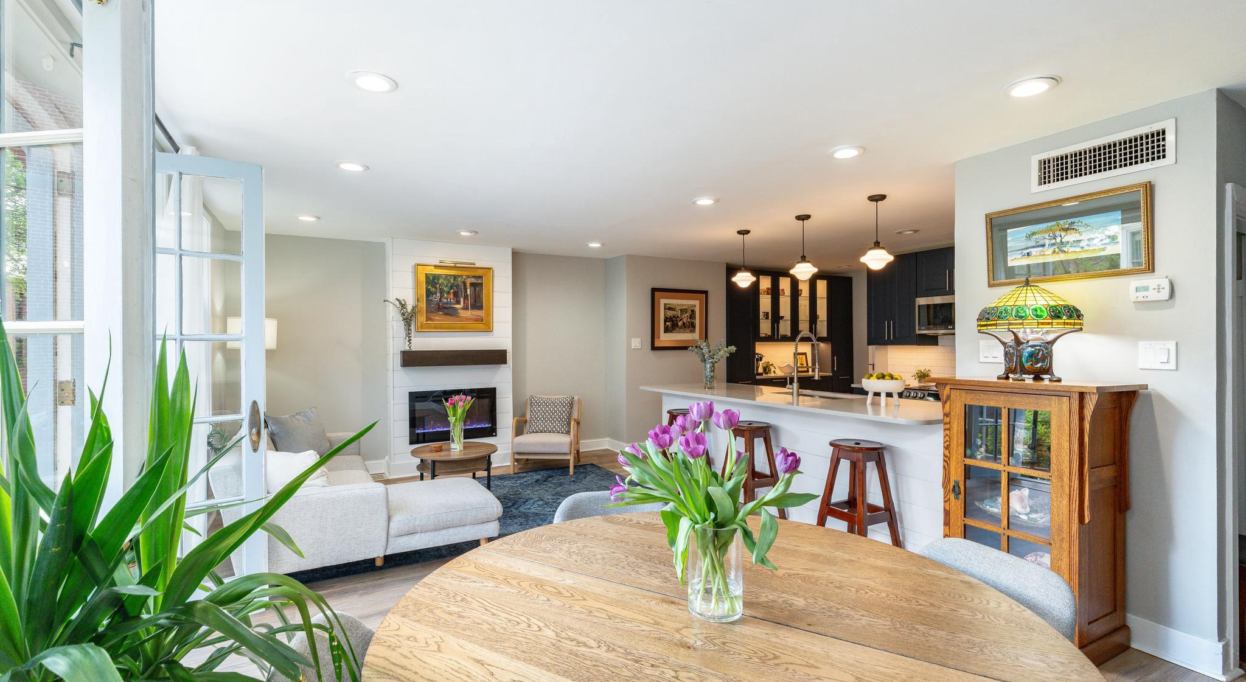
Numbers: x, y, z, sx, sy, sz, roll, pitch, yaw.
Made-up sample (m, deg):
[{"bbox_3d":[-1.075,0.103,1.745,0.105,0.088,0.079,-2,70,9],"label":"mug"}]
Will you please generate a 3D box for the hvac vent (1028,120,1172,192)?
[{"bbox_3d":[2.216,-0.852,2.591,0.025,0.195,0.540,0,0,-30],"label":"hvac vent"}]

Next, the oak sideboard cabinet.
[{"bbox_3d":[1.943,0.792,2.648,0.485,1.192,0.720,0,0,-29],"label":"oak sideboard cabinet"}]

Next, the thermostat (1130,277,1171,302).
[{"bbox_3d":[2.300,-0.222,2.418,0.033,0.098,0.124,0,0,-30],"label":"thermostat"}]

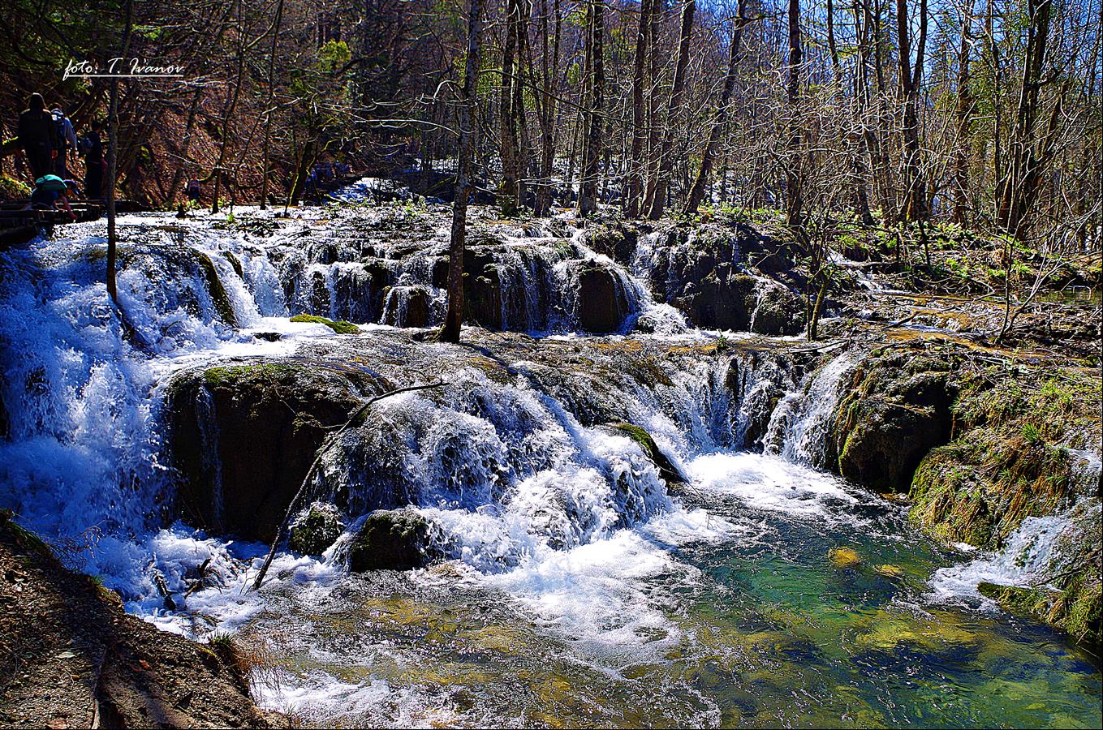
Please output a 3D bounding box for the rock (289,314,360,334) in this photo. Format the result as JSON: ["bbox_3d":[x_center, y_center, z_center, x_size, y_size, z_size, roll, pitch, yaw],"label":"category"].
[{"bbox_3d":[-3.125,-0.581,12.702,1.000,0.200,0.600,-2,11,-14],"label":"rock"}]

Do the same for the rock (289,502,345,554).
[{"bbox_3d":[-2.570,1.745,10.031,0.600,0.470,0.480,-2,11,-15],"label":"rock"}]

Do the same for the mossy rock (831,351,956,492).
[{"bbox_3d":[4.835,0.720,12.612,1.580,1.720,1.150,5,12,21],"label":"mossy rock"}]

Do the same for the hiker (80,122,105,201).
[{"bbox_3d":[-9.755,-4.368,19.500,0.460,1.650,0.460,-9,14,-40],"label":"hiker"}]

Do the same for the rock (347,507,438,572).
[{"bbox_3d":[-1.694,1.782,9.728,0.920,0.540,0.620,-1,11,-10],"label":"rock"}]

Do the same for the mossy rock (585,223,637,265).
[{"bbox_3d":[0.955,-1.901,14.486,0.800,0.600,0.700,2,11,4],"label":"mossy rock"}]

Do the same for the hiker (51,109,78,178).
[{"bbox_3d":[-9.048,-3.951,17.000,0.520,1.700,0.400,-3,12,-18],"label":"hiker"}]

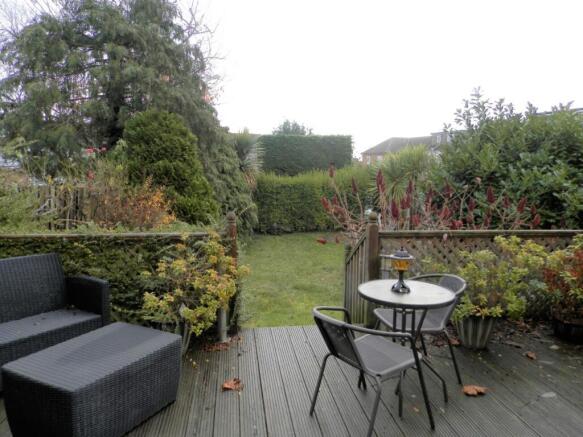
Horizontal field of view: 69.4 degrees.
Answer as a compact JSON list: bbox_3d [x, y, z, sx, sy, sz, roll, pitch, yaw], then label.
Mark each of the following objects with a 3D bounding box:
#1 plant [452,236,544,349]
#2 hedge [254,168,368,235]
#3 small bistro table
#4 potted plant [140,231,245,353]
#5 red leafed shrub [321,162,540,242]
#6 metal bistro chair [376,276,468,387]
[{"bbox_3d":[1.710,0.621,3.629,0.680,0.910,0.620,-1,7,-7],"label":"plant"},{"bbox_3d":[0.700,-0.506,12.528,3.800,1.950,1.100,-1,7,-12],"label":"hedge"},{"bbox_3d":[0.745,0.823,2.776,0.605,0.710,0.605,-1,7,-7],"label":"small bistro table"},{"bbox_3d":[-0.775,0.606,3.466,0.780,0.980,0.680,-1,7,-7],"label":"potted plant"},{"bbox_3d":[1.700,0.272,5.218,2.400,1.930,1.400,-1,7,-7],"label":"red leafed shrub"},{"bbox_3d":[0.910,0.777,3.083,0.550,0.730,0.540,-1,7,-10],"label":"metal bistro chair"}]

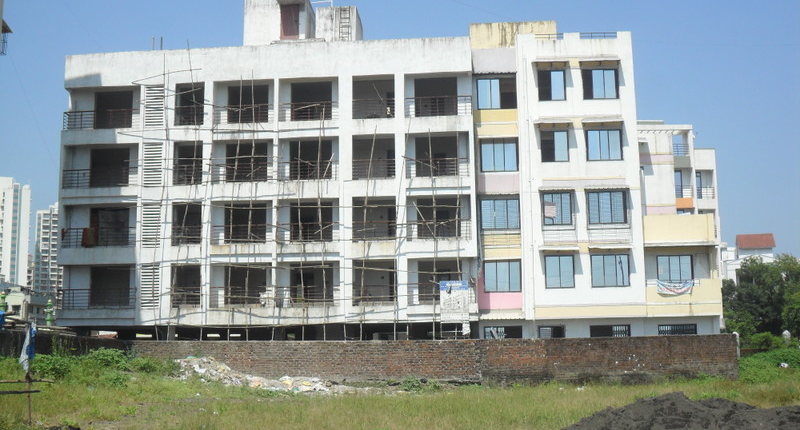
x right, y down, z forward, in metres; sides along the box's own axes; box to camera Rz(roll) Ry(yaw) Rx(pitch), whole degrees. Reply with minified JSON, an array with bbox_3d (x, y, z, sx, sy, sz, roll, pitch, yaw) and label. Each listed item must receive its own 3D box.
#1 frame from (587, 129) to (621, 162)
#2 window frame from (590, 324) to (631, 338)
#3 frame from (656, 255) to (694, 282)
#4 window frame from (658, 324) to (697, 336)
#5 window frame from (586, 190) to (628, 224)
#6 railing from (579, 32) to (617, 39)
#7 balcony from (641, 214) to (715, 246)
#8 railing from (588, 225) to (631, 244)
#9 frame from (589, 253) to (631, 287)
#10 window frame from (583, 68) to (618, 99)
[{"bbox_3d":[9.564,-3.246,47.536,1.670,1.502,0.120,-1,-9,3],"label":"frame"},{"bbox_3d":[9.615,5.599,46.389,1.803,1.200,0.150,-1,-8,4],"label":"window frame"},{"bbox_3d":[12.964,2.628,47.823,1.686,1.450,0.150,-1,-8,4],"label":"frame"},{"bbox_3d":[12.809,5.611,46.737,1.748,1.200,0.120,-1,-9,3],"label":"window frame"},{"bbox_3d":[9.608,-0.327,47.062,1.747,1.524,0.120,-1,-9,3],"label":"window frame"},{"bbox_3d":[9.456,-8.526,48.363,1.759,0.335,0.060,-1,-9,3],"label":"railing"},{"bbox_3d":[12.899,0.800,47.273,3.270,1.550,1.200,-1,-8,4],"label":"balcony"},{"bbox_3d":[9.653,0.955,46.801,2.066,0.764,0.350,-1,-8,4],"label":"railing"},{"bbox_3d":[9.639,2.560,46.595,1.753,1.496,0.120,-1,-9,3],"label":"frame"},{"bbox_3d":[9.516,-6.170,48.038,1.646,1.465,0.150,-1,-8,4],"label":"window frame"}]

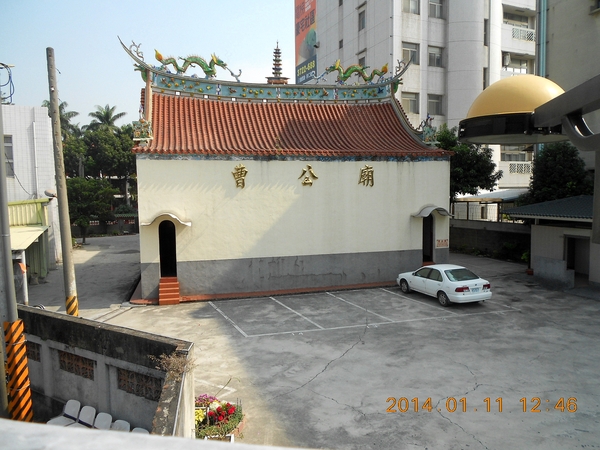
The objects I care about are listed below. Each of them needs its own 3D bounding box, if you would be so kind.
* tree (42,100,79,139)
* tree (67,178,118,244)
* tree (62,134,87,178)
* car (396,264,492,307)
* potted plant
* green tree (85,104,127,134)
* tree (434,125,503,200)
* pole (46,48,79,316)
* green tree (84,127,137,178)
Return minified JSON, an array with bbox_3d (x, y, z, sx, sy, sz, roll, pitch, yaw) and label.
[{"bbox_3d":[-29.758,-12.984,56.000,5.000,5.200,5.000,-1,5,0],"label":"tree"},{"bbox_3d":[-18.500,-1.192,39.800,4.900,5.900,4.900,-1,5,0],"label":"tree"},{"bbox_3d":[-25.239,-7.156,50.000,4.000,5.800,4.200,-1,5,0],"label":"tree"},{"bbox_3d":[5.840,2.320,18.850,1.720,1.400,4.350,-2,5,-22],"label":"car"},{"bbox_3d":[-1.509,3.628,8.450,1.000,0.600,0.950,-1,5,0],"label":"potted plant"},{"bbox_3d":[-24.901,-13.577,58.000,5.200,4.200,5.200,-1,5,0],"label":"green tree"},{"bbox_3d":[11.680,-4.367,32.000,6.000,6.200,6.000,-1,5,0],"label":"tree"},{"bbox_3d":[-6.165,-0.396,11.769,0.300,8.200,0.300,-2,5,0],"label":"pole"},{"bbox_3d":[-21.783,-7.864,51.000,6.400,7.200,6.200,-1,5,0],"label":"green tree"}]

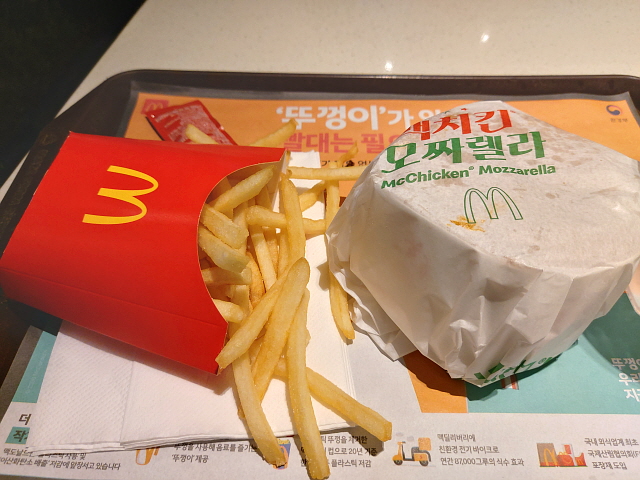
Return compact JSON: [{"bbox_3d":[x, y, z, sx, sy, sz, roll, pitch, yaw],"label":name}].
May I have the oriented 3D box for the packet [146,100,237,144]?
[{"bbox_3d":[-0.078,-0.067,0.295,0.037,0.009,0.073,-25,57,-26],"label":"packet"}]

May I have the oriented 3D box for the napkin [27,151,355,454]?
[{"bbox_3d":[-0.059,0.016,0.239,0.135,0.008,0.163,-4,55,-3],"label":"napkin"}]

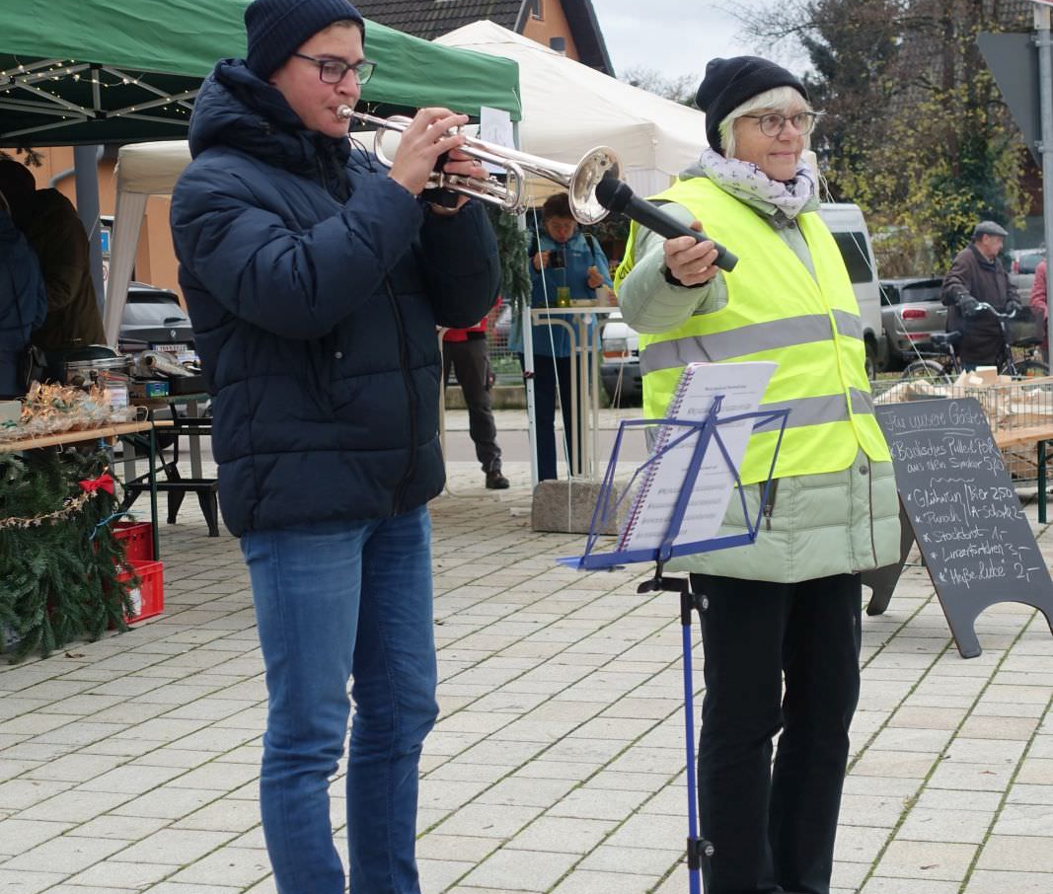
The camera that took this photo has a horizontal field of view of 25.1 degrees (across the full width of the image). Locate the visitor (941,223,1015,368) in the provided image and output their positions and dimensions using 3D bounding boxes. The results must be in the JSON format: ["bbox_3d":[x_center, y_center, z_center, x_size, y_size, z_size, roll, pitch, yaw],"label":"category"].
[{"bbox_3d":[3.261,-0.778,17.066,0.460,1.700,0.560,3,6,44],"label":"visitor"}]

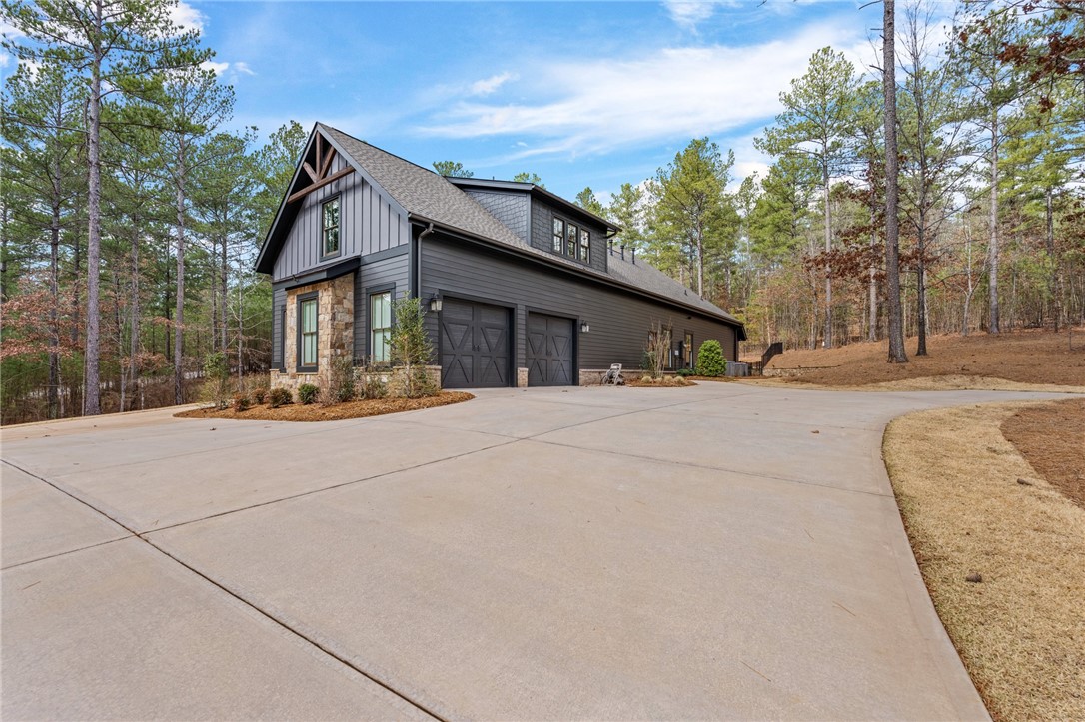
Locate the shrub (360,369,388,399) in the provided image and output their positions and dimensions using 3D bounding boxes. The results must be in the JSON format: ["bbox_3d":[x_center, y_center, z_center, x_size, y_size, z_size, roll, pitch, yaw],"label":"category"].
[{"bbox_3d":[-4.087,0.558,11.700,0.660,0.760,0.660,-2,-3,39],"label":"shrub"}]

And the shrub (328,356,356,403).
[{"bbox_3d":[-5.071,0.455,12.200,0.680,1.260,0.680,-2,-3,39],"label":"shrub"}]

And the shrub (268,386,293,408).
[{"bbox_3d":[-6.965,0.955,12.800,0.620,0.580,0.620,-2,-3,39],"label":"shrub"}]

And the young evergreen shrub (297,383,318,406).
[{"bbox_3d":[-6.200,0.895,12.700,0.570,0.570,0.570,-2,-3,39],"label":"young evergreen shrub"}]

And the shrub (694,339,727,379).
[{"bbox_3d":[8.523,-0.152,24.400,1.500,2.000,1.500,-2,-3,39],"label":"shrub"}]

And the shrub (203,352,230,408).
[{"bbox_3d":[-8.663,0.531,12.800,0.720,1.530,0.720,-2,-3,39],"label":"shrub"}]

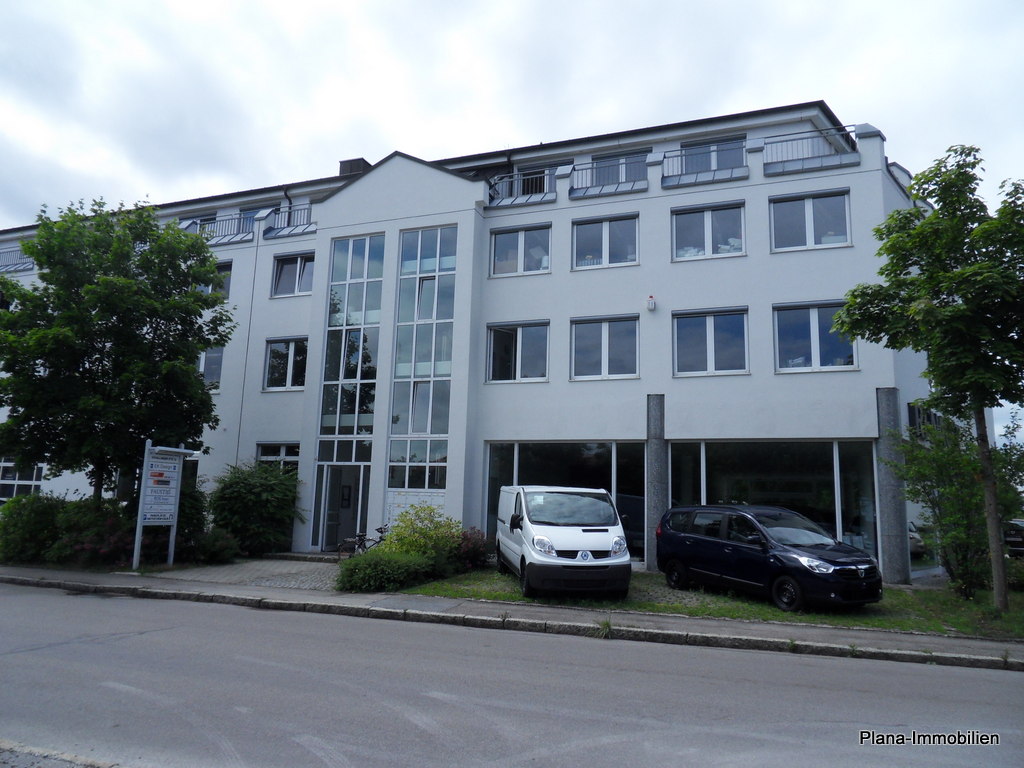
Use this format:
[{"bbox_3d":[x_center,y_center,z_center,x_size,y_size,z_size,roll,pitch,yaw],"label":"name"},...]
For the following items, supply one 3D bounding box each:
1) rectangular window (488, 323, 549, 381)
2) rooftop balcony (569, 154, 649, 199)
[{"bbox_3d":[0.150,-0.851,19.304,1.830,1.700,0.170,-2,-10,20],"label":"rectangular window"},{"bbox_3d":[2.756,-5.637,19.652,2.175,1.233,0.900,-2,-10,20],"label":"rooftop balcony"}]

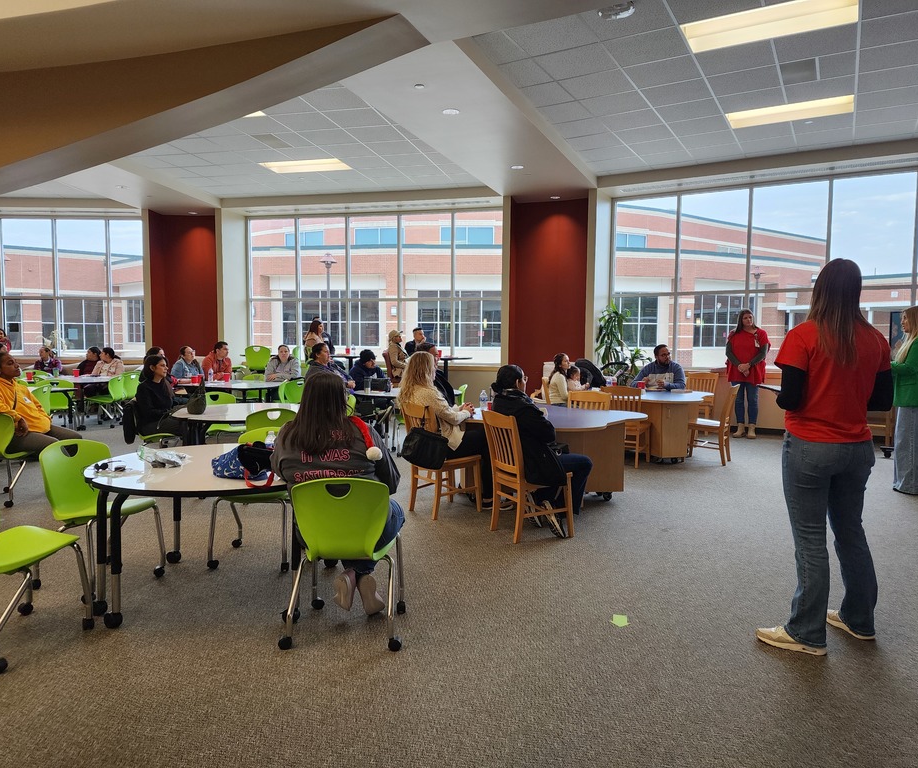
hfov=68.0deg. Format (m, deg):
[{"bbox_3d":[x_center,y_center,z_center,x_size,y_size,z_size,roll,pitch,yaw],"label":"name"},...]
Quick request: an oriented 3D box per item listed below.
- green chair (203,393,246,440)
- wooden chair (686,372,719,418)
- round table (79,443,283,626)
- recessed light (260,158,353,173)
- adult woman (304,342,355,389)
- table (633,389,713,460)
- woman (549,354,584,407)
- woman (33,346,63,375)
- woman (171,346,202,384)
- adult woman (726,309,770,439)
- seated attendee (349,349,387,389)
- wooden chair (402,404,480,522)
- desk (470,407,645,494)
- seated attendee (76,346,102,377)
[{"bbox_3d":[-2.441,0.479,6.984,0.520,0.750,0.530,-3,5,-37],"label":"green chair"},{"bbox_3d":[3.529,0.285,9.923,0.460,0.870,0.520,3,5,37],"label":"wooden chair"},{"bbox_3d":[-1.264,0.765,3.699,1.308,0.695,1.308,1,4,0],"label":"round table"},{"bbox_3d":[-2.172,-3.116,9.648,1.200,0.100,0.610,1,4,13],"label":"recessed light"},{"bbox_3d":[-1.450,0.163,7.883,0.800,1.255,0.560,2,5,23],"label":"adult woman"},{"bbox_3d":[2.259,0.500,7.803,1.420,0.730,1.420,1,4,17],"label":"table"},{"bbox_3d":[1.399,0.191,8.386,0.720,1.140,0.460,1,4,13],"label":"woman"},{"bbox_3d":[-6.470,-0.015,10.750,0.480,1.180,0.640,-1,4,-19],"label":"woman"},{"bbox_3d":[-3.810,0.087,9.751,0.750,1.245,0.520,4,5,41],"label":"woman"},{"bbox_3d":[3.860,-0.139,9.144,0.560,1.700,0.360,2,5,25],"label":"adult woman"},{"bbox_3d":[-1.091,0.191,8.454,0.540,1.235,0.800,-2,5,-30],"label":"seated attendee"},{"bbox_3d":[-0.131,0.573,5.292,0.510,0.845,0.445,-3,5,-37],"label":"wooden chair"},{"bbox_3d":[0.832,0.611,5.868,1.686,0.705,1.788,1,4,0],"label":"desk"},{"bbox_3d":[-6.080,-0.034,11.128,0.480,1.150,0.700,3,5,37],"label":"seated attendee"}]

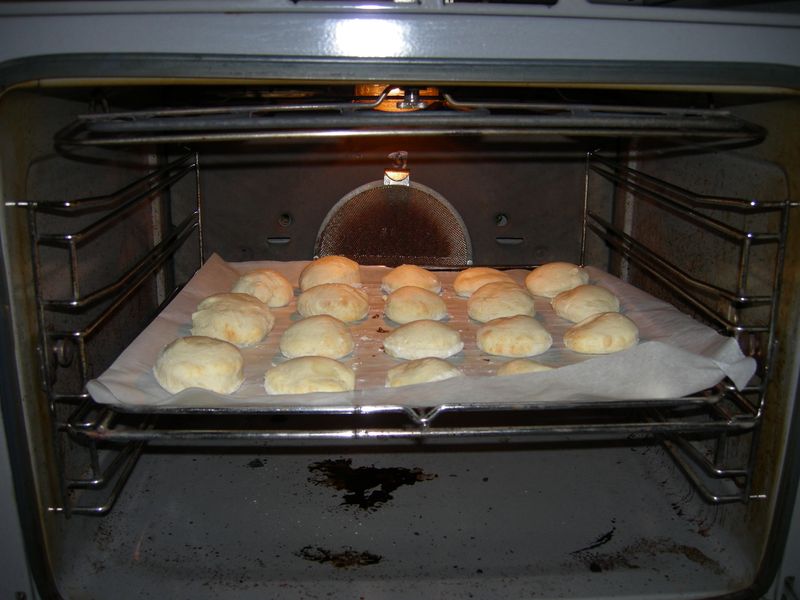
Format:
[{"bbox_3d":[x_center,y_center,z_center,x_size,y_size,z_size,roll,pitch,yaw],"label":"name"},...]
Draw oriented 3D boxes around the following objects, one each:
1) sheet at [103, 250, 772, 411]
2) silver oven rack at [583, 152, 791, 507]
[{"bbox_3d":[0.007,0.003,0.701,0.424,0.032,0.375,0,16,-2],"label":"sheet"},{"bbox_3d":[0.229,-0.013,0.753,0.034,0.220,0.395,0,16,-2],"label":"silver oven rack"}]

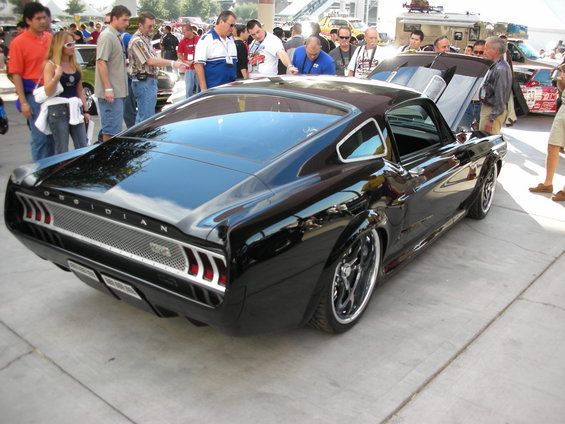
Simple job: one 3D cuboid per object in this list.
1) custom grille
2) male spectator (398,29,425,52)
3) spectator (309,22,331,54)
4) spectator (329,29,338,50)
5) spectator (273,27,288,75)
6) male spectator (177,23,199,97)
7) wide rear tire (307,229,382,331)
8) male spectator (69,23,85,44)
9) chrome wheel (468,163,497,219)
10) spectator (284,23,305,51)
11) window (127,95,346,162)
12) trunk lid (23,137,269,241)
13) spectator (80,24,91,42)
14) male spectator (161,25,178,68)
[{"bbox_3d":[-0.833,0.112,2.777,1.470,0.190,0.100,13,20,32],"label":"custom grille"},{"bbox_3d":[1.640,-1.526,7.651,0.520,1.740,0.360,10,19,24],"label":"male spectator"},{"bbox_3d":[0.659,-2.710,11.073,0.540,1.820,0.380,-4,18,-17],"label":"spectator"},{"bbox_3d":[0.897,-2.454,10.558,0.360,1.770,0.520,-8,19,-29],"label":"spectator"},{"bbox_3d":[-0.073,-2.235,9.753,0.360,1.750,0.540,-13,23,-41],"label":"spectator"},{"bbox_3d":[-1.602,-2.322,9.852,0.540,1.750,0.380,12,19,28],"label":"male spectator"},{"bbox_3d":[0.296,0.322,3.243,0.290,0.676,0.676,13,20,32],"label":"wide rear tire"},{"bbox_3d":[-6.150,-4.755,17.265,0.450,1.770,0.520,0,18,-6],"label":"male spectator"},{"bbox_3d":[1.903,-0.245,5.578,0.240,0.625,0.625,13,21,32],"label":"chrome wheel"},{"bbox_3d":[0.213,-2.831,11.473,0.540,1.820,0.380,-9,20,-29],"label":"spectator"},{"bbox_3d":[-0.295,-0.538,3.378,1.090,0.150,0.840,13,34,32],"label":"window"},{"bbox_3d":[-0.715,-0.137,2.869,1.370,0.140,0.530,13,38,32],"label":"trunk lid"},{"bbox_3d":[-6.399,-5.222,18.764,0.420,1.760,0.520,9,19,22],"label":"spectator"},{"bbox_3d":[-3.225,-4.426,16.465,0.540,1.770,0.400,-11,21,-35],"label":"male spectator"}]

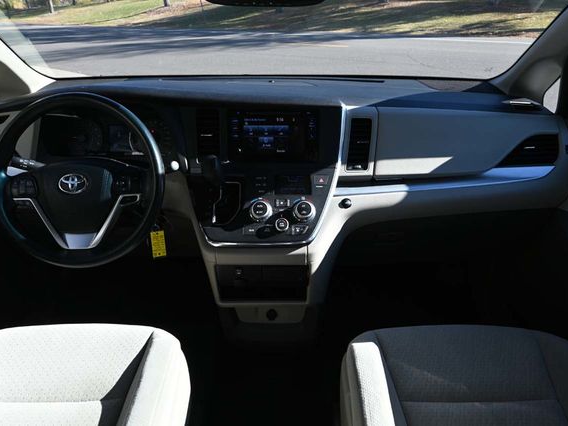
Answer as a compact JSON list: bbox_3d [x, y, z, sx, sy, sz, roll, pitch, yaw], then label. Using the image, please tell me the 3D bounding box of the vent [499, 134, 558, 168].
[{"bbox_3d":[0.622,-0.159,1.085,0.145,0.078,0.040,2,14,4],"label":"vent"}]

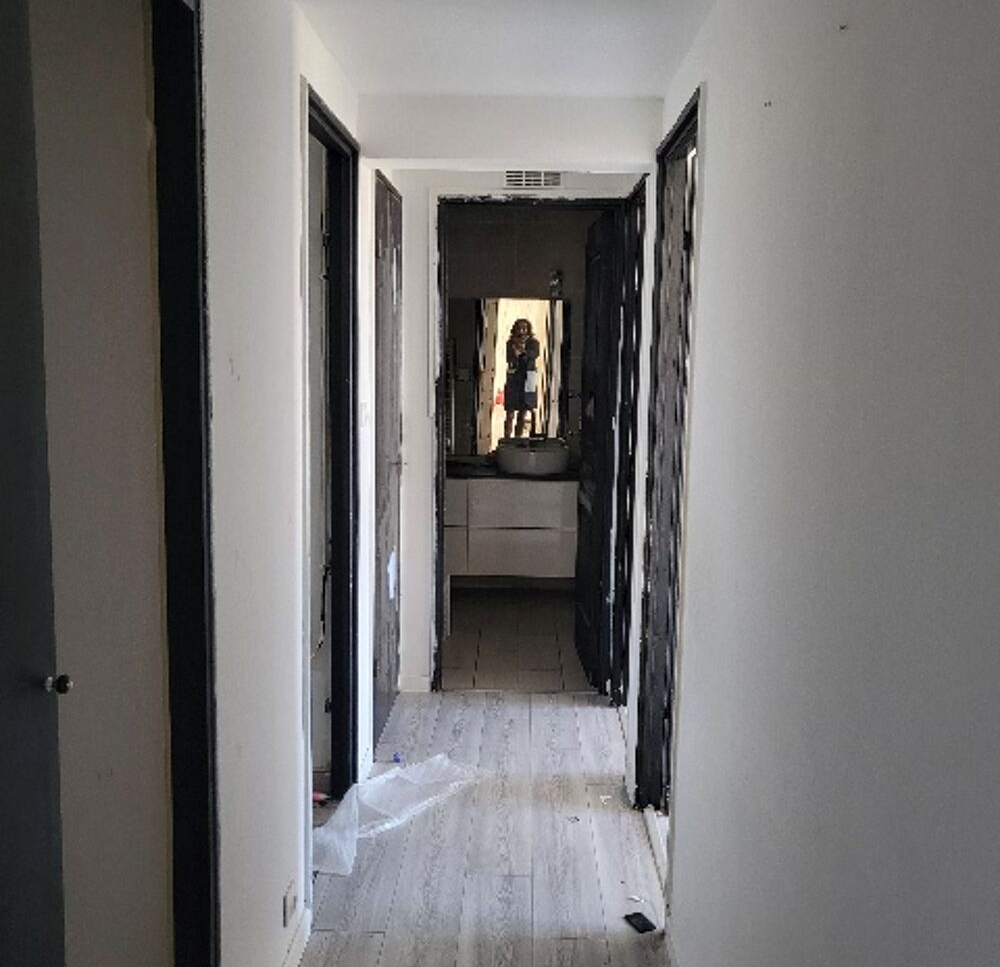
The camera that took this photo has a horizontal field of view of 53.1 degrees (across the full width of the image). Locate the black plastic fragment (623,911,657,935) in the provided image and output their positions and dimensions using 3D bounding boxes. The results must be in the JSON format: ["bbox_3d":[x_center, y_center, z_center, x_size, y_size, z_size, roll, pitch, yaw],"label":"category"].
[{"bbox_3d":[0.363,1.130,2.571,0.047,0.014,0.078,-2,9,-23],"label":"black plastic fragment"}]

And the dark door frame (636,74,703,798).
[{"bbox_3d":[0.493,0.080,2.765,0.089,2.042,0.710,1,8,1],"label":"dark door frame"}]

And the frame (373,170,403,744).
[{"bbox_3d":[-0.447,-0.070,3.741,0.074,2.028,0.727,1,8,1],"label":"frame"}]

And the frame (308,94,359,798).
[{"bbox_3d":[-0.493,0.050,2.816,0.089,2.050,0.799,1,8,1],"label":"frame"}]

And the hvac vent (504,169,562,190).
[{"bbox_3d":[0.128,-1.194,3.942,0.243,0.085,0.020,1,8,1],"label":"hvac vent"}]

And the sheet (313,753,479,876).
[{"bbox_3d":[-0.362,0.993,3.161,0.310,0.090,0.840,5,9,26],"label":"sheet"}]

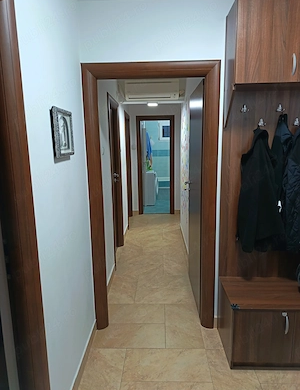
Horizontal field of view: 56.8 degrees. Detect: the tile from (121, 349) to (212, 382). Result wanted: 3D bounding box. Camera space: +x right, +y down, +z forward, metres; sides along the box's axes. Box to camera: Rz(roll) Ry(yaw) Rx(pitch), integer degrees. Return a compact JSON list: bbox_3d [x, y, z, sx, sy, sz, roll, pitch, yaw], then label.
[{"bbox_3d":[0.114,1.206,1.971,0.602,0.010,0.299,-1,10,2],"label":"tile"}]

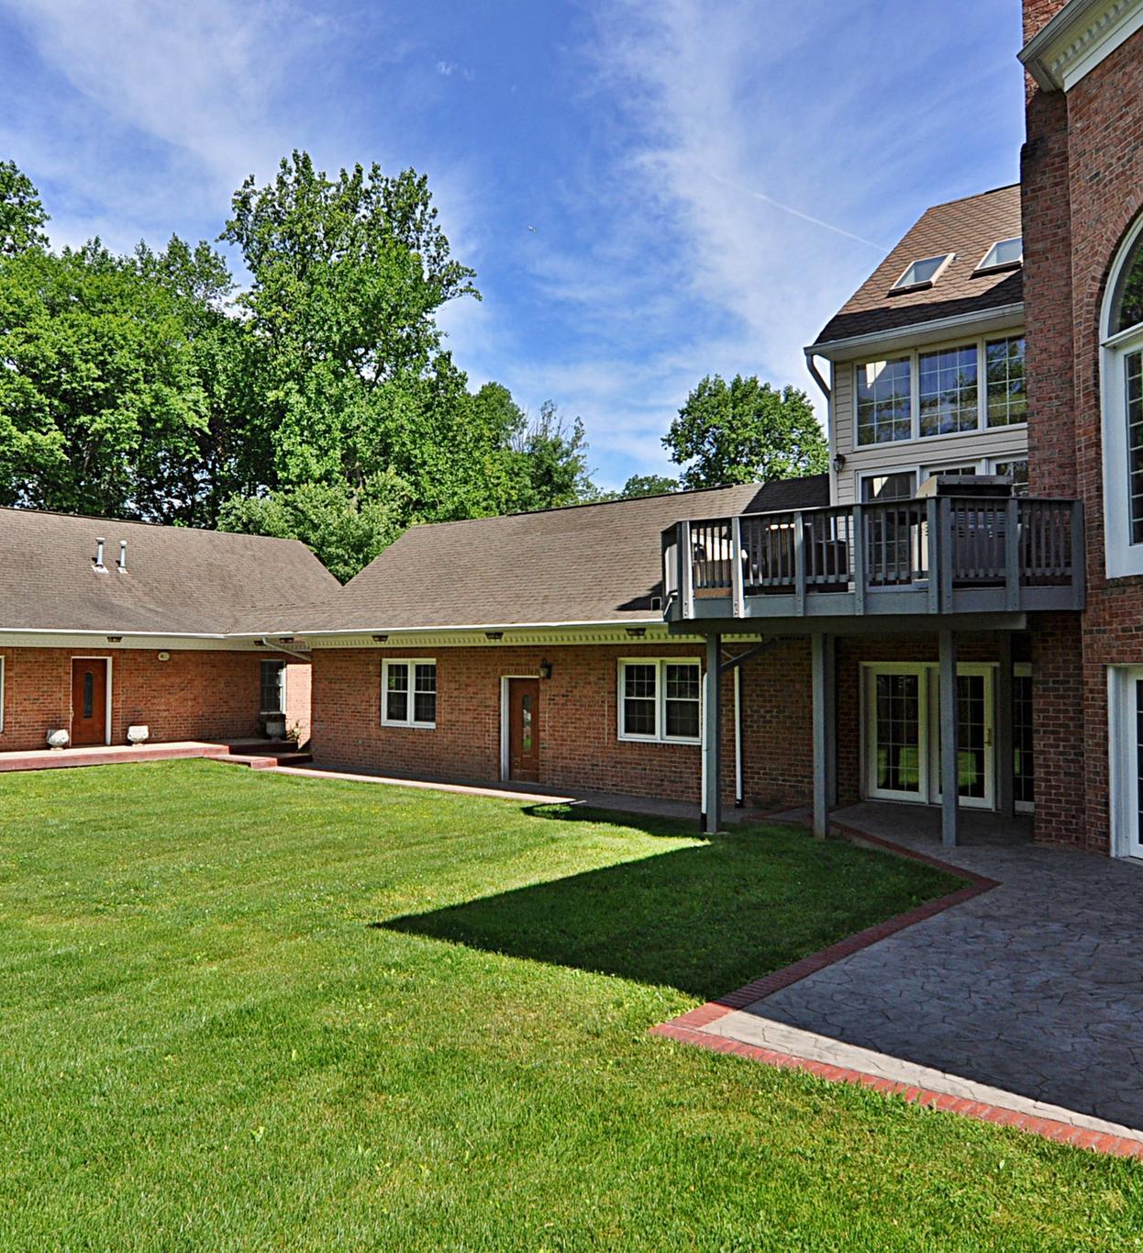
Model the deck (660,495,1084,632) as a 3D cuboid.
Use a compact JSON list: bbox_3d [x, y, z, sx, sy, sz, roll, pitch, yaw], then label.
[{"bbox_3d":[3.735,-0.580,10.599,4.750,1.300,3.750,-1,-3,35],"label":"deck"}]

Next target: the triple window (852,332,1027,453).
[{"bbox_3d":[5.361,-3.339,11.948,2.620,1.370,0.120,-2,-3,34],"label":"triple window"}]

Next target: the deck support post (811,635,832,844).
[{"bbox_3d":[3.050,1.333,10.246,0.140,2.541,0.140,-1,-3,35],"label":"deck support post"}]

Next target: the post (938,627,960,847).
[{"bbox_3d":[4.261,1.254,9.412,0.140,2.458,0.140,-1,-3,35],"label":"post"}]

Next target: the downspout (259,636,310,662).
[{"bbox_3d":[-6.771,0.537,19.700,1.150,0.580,0.200,0,-2,0],"label":"downspout"}]

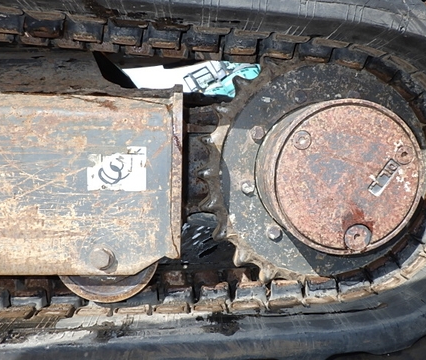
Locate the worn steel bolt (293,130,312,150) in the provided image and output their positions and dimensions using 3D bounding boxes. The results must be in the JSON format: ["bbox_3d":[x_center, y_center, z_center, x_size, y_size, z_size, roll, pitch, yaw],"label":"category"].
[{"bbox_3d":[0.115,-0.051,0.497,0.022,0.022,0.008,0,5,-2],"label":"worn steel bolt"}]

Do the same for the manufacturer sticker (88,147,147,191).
[{"bbox_3d":[-0.123,-0.014,0.499,0.075,0.058,0.002,0,5,-2],"label":"manufacturer sticker"}]

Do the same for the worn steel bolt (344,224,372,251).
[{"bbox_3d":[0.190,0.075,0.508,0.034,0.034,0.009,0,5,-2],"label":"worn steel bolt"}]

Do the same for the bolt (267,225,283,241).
[{"bbox_3d":[0.095,0.079,0.588,0.021,0.021,0.009,0,5,-2],"label":"bolt"}]

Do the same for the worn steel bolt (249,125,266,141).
[{"bbox_3d":[0.067,-0.070,0.574,0.021,0.021,0.009,0,5,-2],"label":"worn steel bolt"}]

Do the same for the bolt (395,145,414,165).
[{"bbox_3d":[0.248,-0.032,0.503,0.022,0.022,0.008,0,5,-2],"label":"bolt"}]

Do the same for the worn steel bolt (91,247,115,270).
[{"bbox_3d":[-0.143,0.101,0.501,0.031,0.031,0.014,0,5,-2],"label":"worn steel bolt"}]

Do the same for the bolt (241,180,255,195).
[{"bbox_3d":[0.053,0.011,0.580,0.020,0.020,0.009,0,5,-2],"label":"bolt"}]

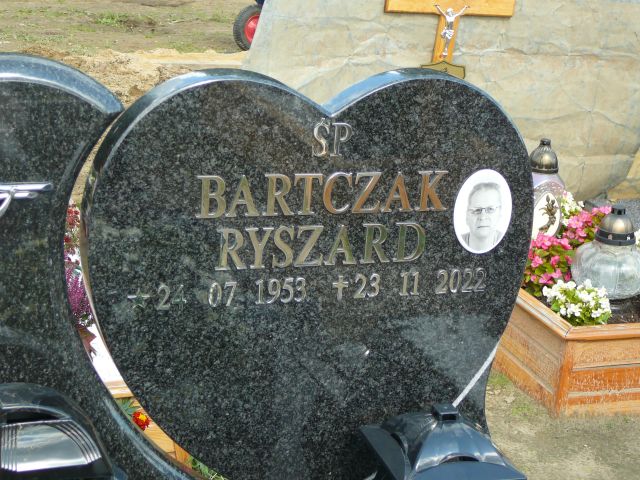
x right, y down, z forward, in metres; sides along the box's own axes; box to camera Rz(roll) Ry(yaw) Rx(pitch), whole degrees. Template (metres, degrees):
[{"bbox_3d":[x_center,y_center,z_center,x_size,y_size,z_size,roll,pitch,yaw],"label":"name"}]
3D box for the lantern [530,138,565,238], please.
[{"bbox_3d":[0.659,-0.129,3.952,0.135,0.355,0.135,1,17,-11],"label":"lantern"}]

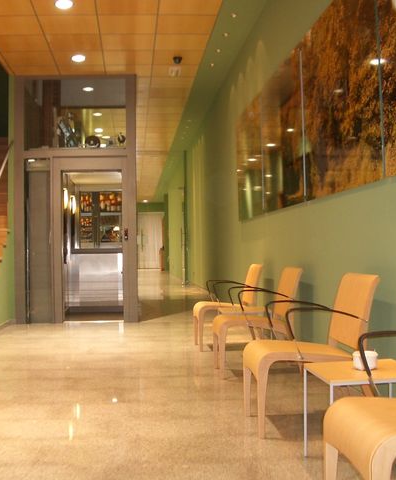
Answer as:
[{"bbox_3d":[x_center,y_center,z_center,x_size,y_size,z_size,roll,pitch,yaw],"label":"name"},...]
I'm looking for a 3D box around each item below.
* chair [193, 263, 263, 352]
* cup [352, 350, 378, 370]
[{"bbox_3d":[0.300,0.653,6.435,0.658,0.827,0.505,-1,-1,-6],"label":"chair"},{"bbox_3d":[0.764,0.552,2.954,0.114,0.072,0.114,-1,-1,0],"label":"cup"}]

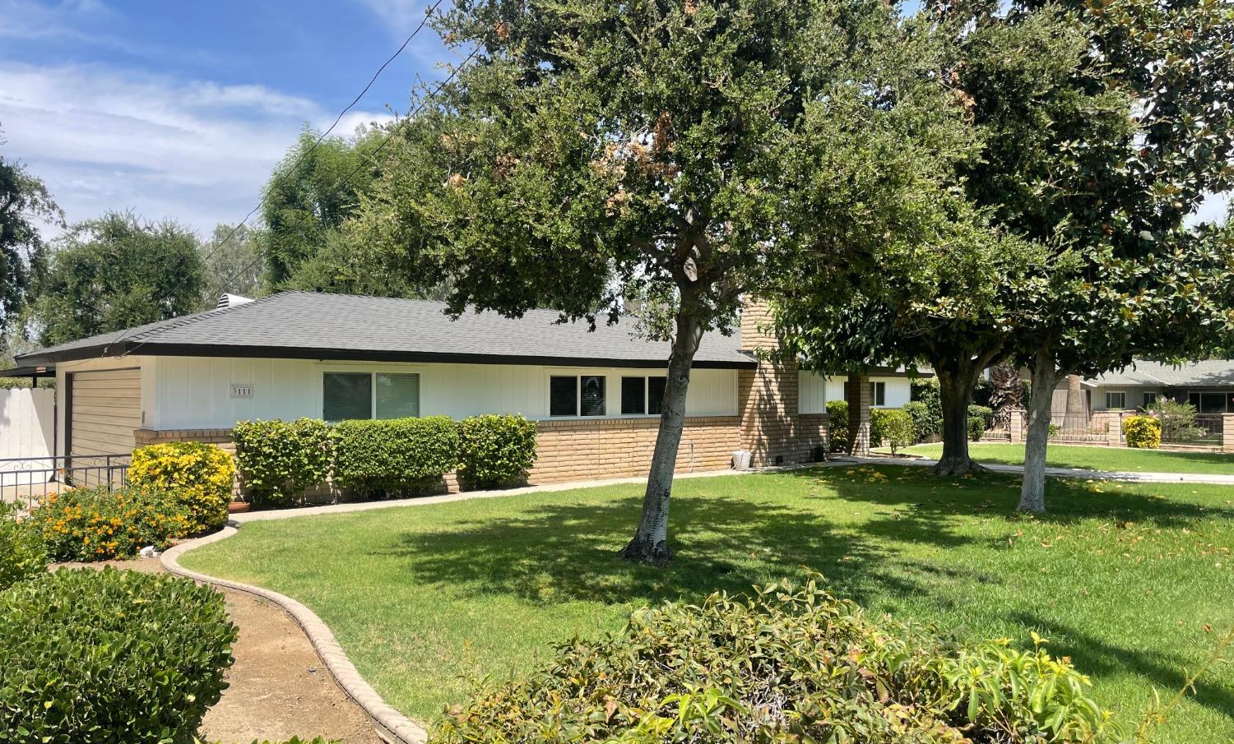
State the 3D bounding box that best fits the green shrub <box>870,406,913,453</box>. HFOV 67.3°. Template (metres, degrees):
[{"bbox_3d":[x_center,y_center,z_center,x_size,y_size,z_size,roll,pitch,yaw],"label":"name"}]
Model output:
[{"bbox_3d":[7.932,1.723,26.632,1.150,1.330,1.150,1,-2,-42],"label":"green shrub"}]

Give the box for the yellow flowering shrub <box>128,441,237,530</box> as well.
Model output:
[{"bbox_3d":[-5.902,1.519,12.608,1.280,1.150,1.180,1,-2,-42],"label":"yellow flowering shrub"}]

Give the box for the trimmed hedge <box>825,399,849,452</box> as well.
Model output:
[{"bbox_3d":[6.793,1.671,28.601,0.850,1.520,0.850,1,-2,-42],"label":"trimmed hedge"}]

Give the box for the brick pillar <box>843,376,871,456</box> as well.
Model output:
[{"bbox_3d":[6.560,1.170,25.100,0.400,2.270,0.400,1,-2,-41],"label":"brick pillar"}]

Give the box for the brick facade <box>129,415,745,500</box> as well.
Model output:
[{"bbox_3d":[-1.997,1.568,17.574,13.000,1.260,0.260,1,-2,-42],"label":"brick facade"}]

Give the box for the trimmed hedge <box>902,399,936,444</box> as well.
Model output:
[{"bbox_3d":[10.957,1.785,33.512,1.250,1.500,1.200,1,-2,-42],"label":"trimmed hedge"}]

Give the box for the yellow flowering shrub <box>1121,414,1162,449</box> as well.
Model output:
[{"bbox_3d":[17.191,1.938,30.310,1.080,1.050,1.120,1,-2,-42],"label":"yellow flowering shrub"}]

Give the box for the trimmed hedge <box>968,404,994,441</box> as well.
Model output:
[{"bbox_3d":[13.541,1.869,34.685,1.000,1.380,1.050,1,-2,-42],"label":"trimmed hedge"}]

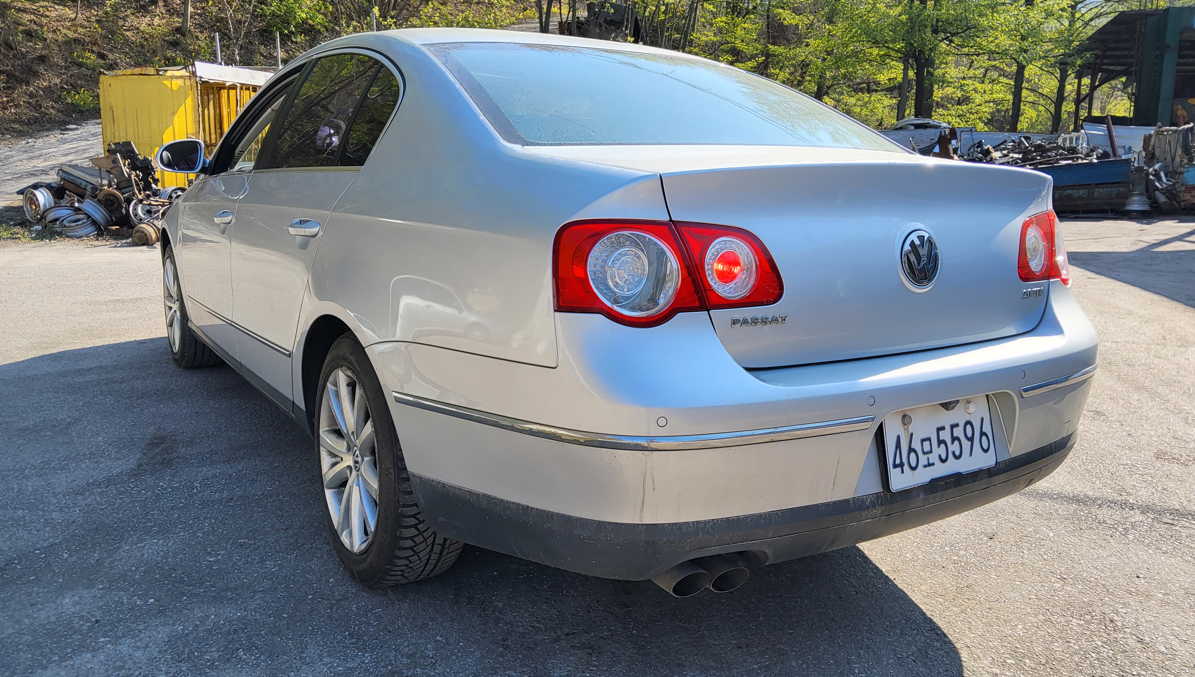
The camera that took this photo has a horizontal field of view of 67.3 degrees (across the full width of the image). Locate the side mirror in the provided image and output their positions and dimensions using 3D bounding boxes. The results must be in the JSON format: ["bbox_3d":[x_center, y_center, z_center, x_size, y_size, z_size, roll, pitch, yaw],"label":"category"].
[{"bbox_3d":[-1.629,-0.714,3.508,0.190,0.140,0.130,-6,13,-32],"label":"side mirror"}]

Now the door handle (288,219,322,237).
[{"bbox_3d":[-0.745,-0.281,2.293,0.055,0.050,0.220,-6,13,-32],"label":"door handle"}]

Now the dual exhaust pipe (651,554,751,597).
[{"bbox_3d":[0.182,0.422,1.697,0.180,0.075,0.140,-6,13,-32],"label":"dual exhaust pipe"}]

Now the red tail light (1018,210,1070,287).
[{"bbox_3d":[1.056,-0.216,2.163,0.405,0.190,0.125,-9,15,-43],"label":"red tail light"}]

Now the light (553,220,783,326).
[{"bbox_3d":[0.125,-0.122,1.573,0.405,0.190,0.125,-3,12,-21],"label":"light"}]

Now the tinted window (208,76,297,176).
[{"bbox_3d":[-1.237,-0.762,3.196,0.060,0.390,0.780,29,-6,-34],"label":"tinted window"}]

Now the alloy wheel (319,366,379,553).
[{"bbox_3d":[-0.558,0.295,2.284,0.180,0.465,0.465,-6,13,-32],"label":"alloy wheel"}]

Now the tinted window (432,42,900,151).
[{"bbox_3d":[0.176,-0.677,2.441,1.240,0.090,0.820,-6,35,-32],"label":"tinted window"}]

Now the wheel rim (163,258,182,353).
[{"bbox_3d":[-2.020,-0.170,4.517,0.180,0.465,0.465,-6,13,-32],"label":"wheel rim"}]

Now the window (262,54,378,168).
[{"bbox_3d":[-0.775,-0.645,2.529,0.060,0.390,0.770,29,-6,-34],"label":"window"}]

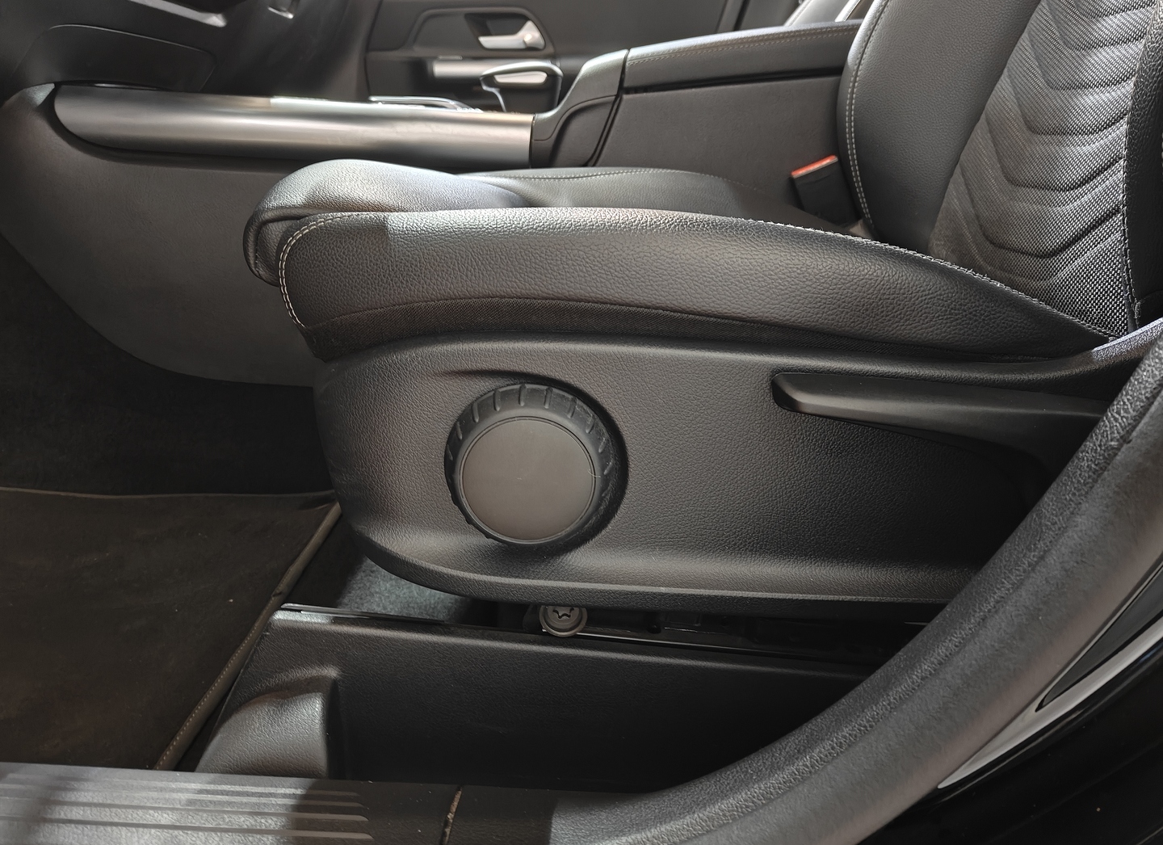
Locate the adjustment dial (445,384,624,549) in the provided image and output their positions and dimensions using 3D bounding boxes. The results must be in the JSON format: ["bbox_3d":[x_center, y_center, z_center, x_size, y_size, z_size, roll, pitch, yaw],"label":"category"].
[{"bbox_3d":[-0.025,0.025,0.411,0.086,0.086,0.024,0,18,0],"label":"adjustment dial"}]

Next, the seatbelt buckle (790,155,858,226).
[{"bbox_3d":[0.227,-0.213,0.789,0.046,0.065,0.024,-20,22,12],"label":"seatbelt buckle"}]

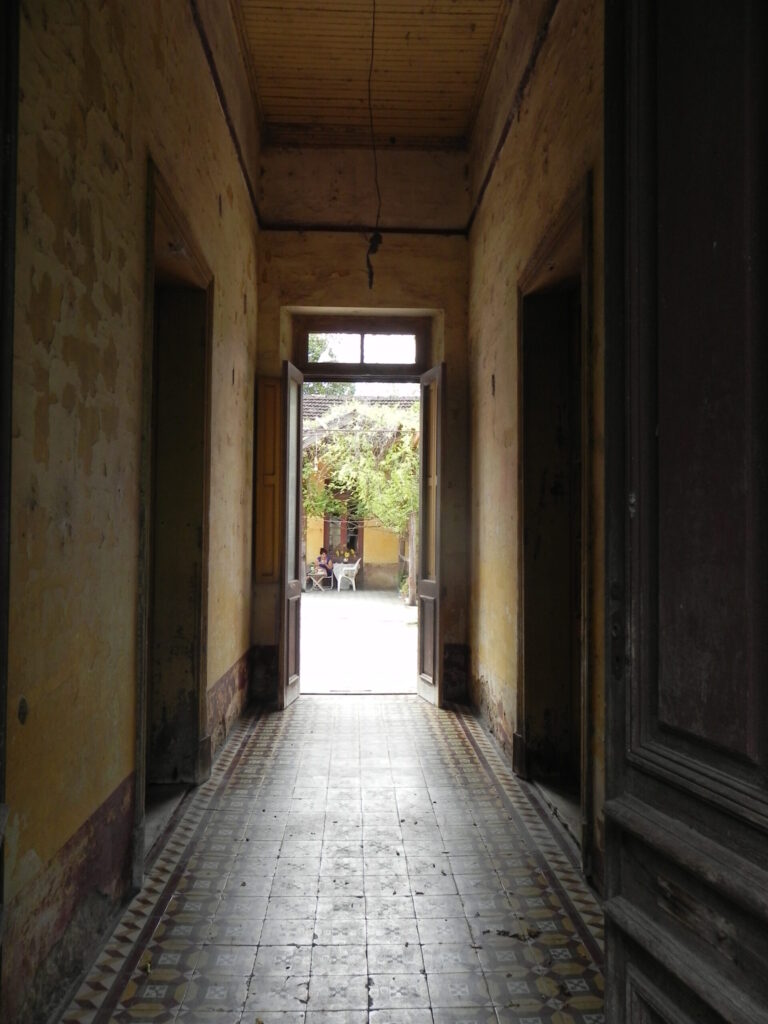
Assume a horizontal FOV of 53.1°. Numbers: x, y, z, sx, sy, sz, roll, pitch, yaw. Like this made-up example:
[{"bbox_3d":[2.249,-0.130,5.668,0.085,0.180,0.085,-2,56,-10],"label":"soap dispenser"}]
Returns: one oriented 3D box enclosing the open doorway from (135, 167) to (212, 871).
[{"bbox_3d":[-1.122,0.053,4.037,0.150,3.150,1.570,1,-2,-2],"label":"open doorway"}]

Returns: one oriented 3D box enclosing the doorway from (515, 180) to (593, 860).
[{"bbox_3d":[0.963,0.075,4.203,0.150,3.160,1.570,1,-2,-2],"label":"doorway"}]

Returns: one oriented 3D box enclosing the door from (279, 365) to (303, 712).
[{"bbox_3d":[-0.835,0.195,6.999,0.045,3.050,0.545,0,-2,8],"label":"door"}]

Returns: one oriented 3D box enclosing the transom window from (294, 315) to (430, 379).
[{"bbox_3d":[-0.210,-1.588,7.409,1.320,0.600,0.090,1,-2,-2],"label":"transom window"}]

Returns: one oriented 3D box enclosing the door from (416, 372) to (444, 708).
[{"bbox_3d":[0.441,0.208,7.081,0.045,3.050,0.545,1,-2,-17],"label":"door"}]

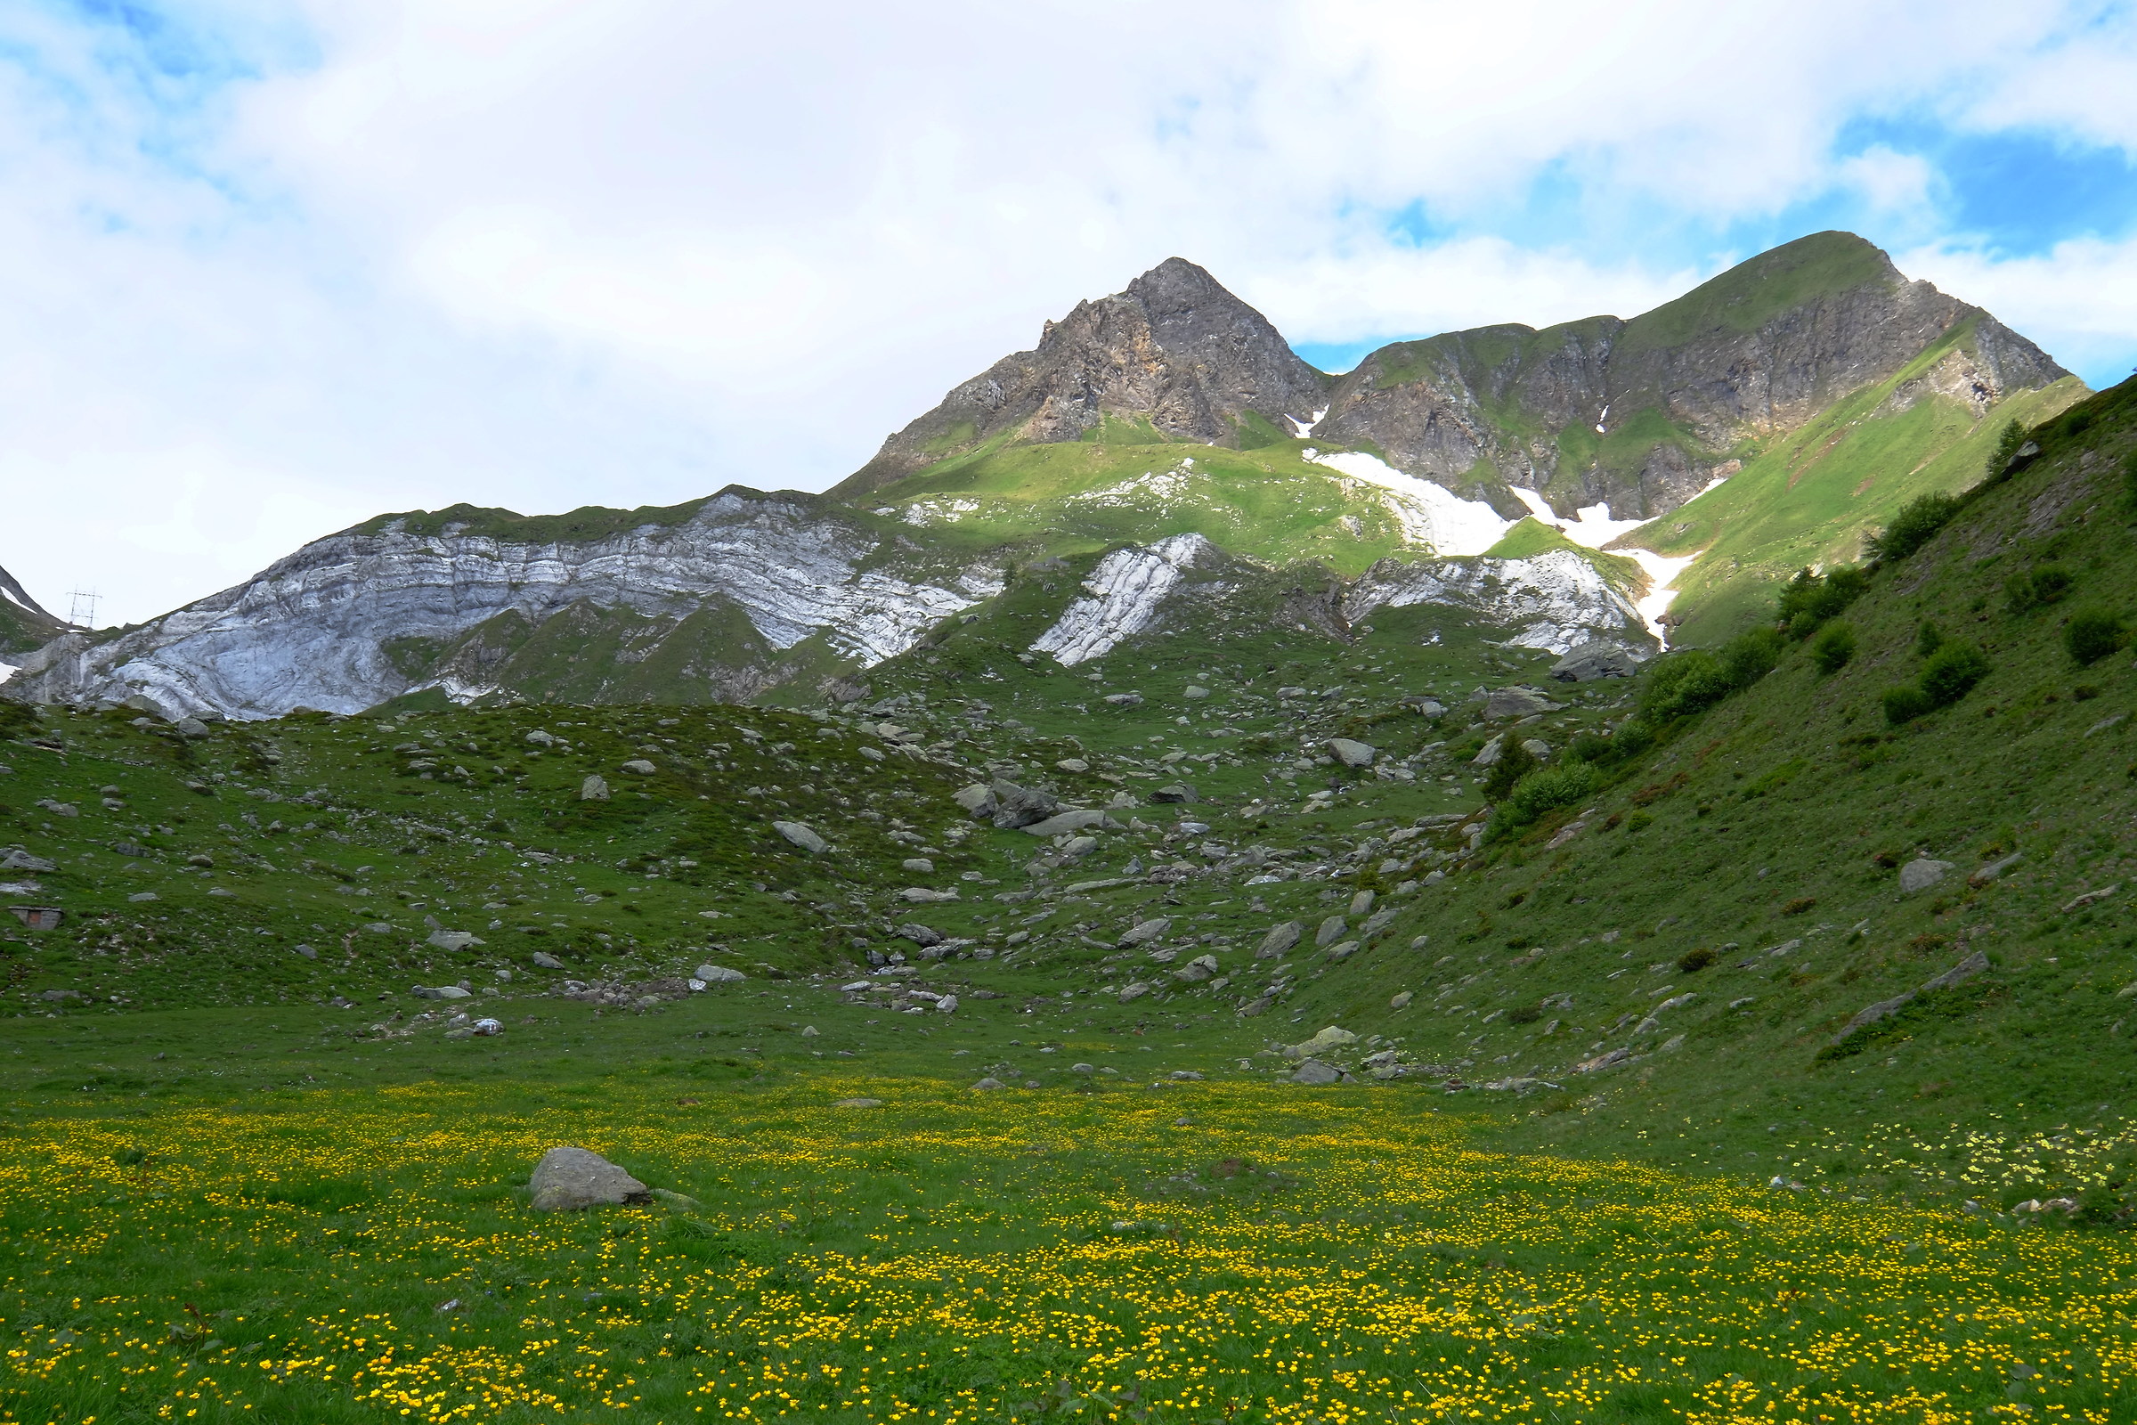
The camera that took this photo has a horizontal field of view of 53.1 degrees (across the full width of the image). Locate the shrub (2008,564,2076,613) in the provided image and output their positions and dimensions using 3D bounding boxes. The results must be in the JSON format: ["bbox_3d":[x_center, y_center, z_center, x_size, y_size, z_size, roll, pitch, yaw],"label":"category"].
[{"bbox_3d":[27.792,-3.552,61.000,1.759,1.286,1.661,2,-7,0],"label":"shrub"}]

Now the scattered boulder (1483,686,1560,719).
[{"bbox_3d":[40.304,-0.891,190.000,6.829,2.970,5.121,-2,-7,12],"label":"scattered boulder"}]

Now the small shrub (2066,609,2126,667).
[{"bbox_3d":[24.050,-1.739,50.000,1.266,1.272,1.196,2,-7,0],"label":"small shrub"}]

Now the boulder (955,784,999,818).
[{"bbox_3d":[-5.507,5.261,127.000,2.838,1.985,2.554,0,-7,-2],"label":"boulder"}]

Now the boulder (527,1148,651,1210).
[{"bbox_3d":[-3.184,3.102,14.200,0.810,0.433,0.648,2,-7,-12],"label":"boulder"}]

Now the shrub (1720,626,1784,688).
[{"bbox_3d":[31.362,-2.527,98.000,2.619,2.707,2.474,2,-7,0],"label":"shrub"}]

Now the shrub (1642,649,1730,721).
[{"bbox_3d":[29.742,-1.288,103.000,4.057,3.144,3.832,2,-7,0],"label":"shrub"}]

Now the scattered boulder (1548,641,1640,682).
[{"bbox_3d":[55.375,-5.364,225.000,9.669,4.397,7.252,-2,-7,14],"label":"scattered boulder"}]

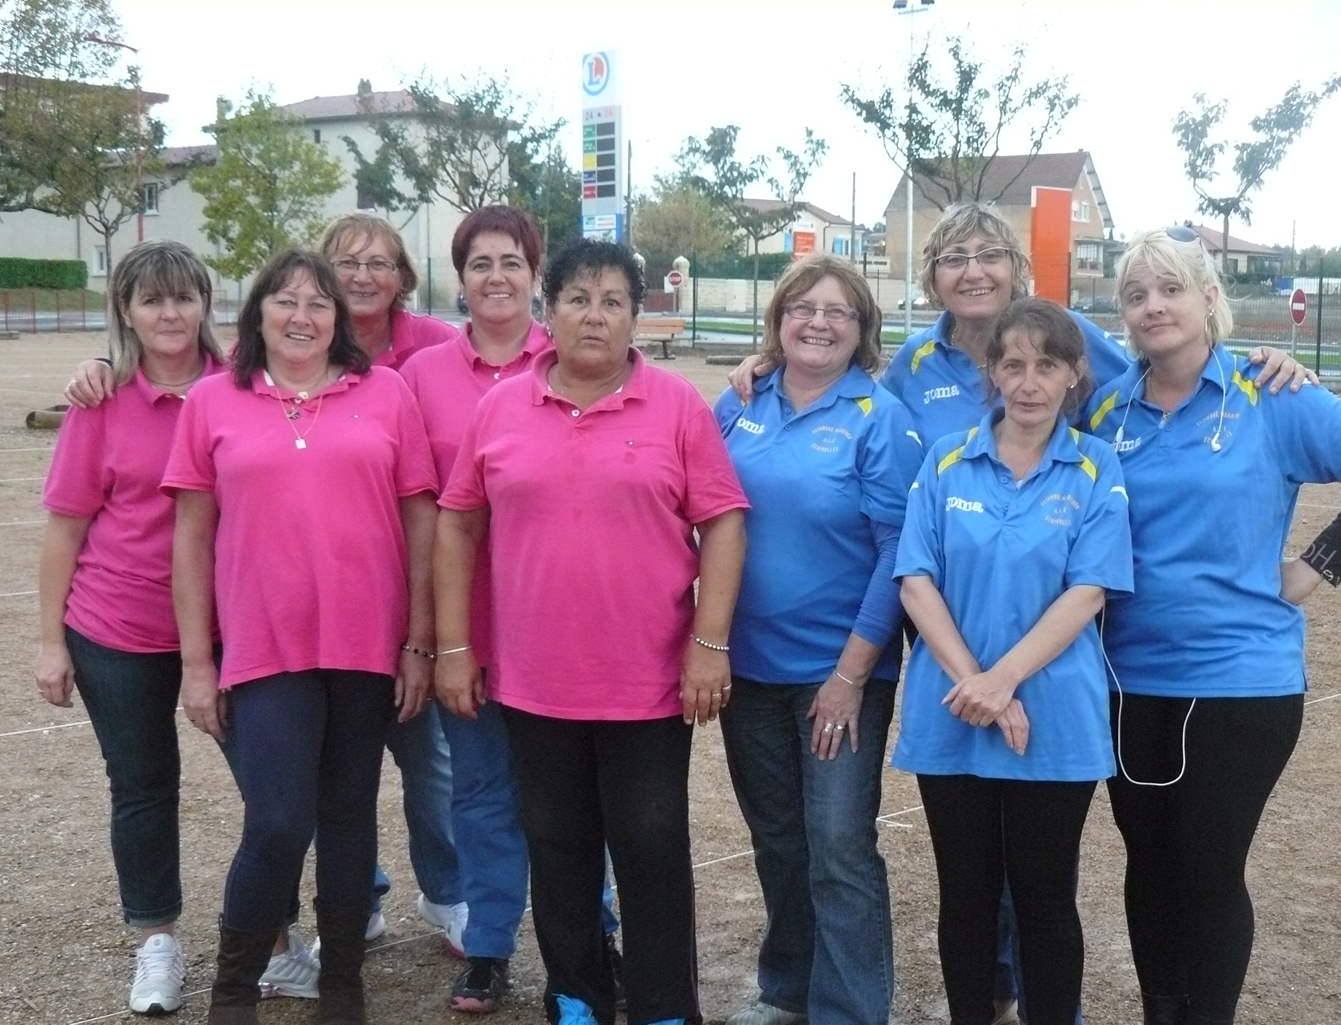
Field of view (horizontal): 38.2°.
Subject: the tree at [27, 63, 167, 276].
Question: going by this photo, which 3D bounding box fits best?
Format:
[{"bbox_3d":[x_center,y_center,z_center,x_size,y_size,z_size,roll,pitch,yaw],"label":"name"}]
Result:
[{"bbox_3d":[-10.696,-5.565,36.095,2.750,5.500,2.750,0,7,0],"label":"tree"}]

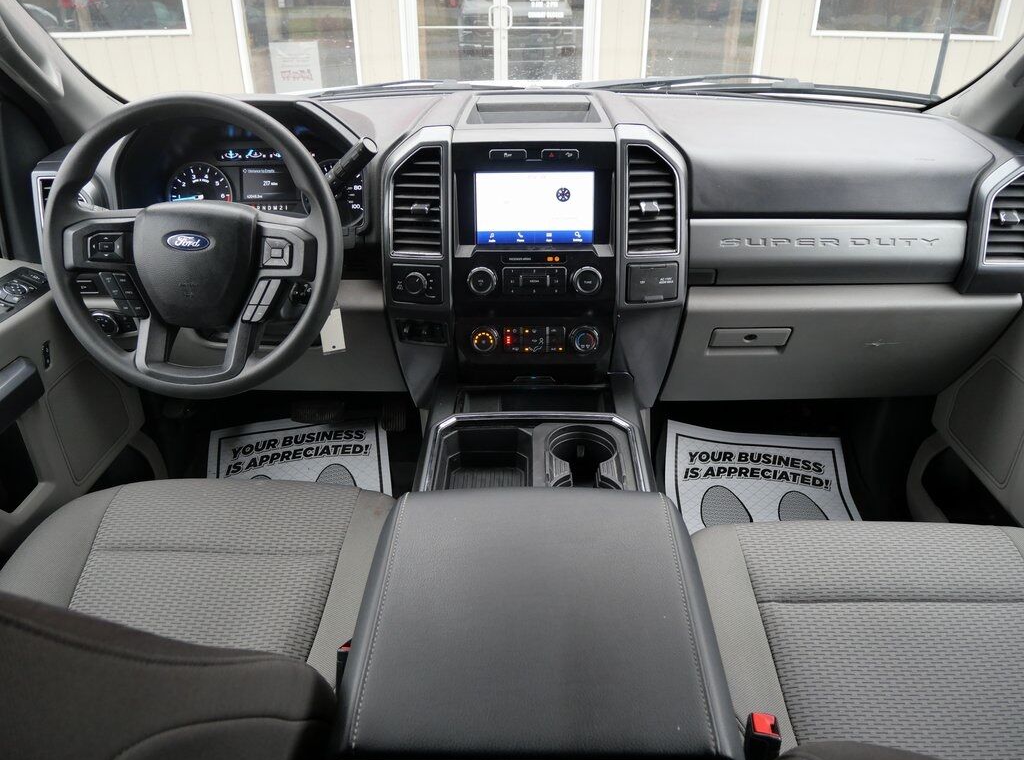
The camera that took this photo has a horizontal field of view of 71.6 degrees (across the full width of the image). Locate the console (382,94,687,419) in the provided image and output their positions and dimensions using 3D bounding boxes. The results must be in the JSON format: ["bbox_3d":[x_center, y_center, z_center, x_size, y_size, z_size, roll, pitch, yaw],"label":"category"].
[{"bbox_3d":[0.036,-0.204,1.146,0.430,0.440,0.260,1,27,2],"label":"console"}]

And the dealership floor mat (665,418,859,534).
[{"bbox_3d":[0.559,0.267,1.524,0.420,0.070,0.450,1,40,2],"label":"dealership floor mat"}]

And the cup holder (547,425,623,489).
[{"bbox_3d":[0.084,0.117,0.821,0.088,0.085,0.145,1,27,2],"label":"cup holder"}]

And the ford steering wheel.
[{"bbox_3d":[-0.404,-0.172,0.922,0.388,0.388,0.090,1,1,2],"label":"ford steering wheel"}]

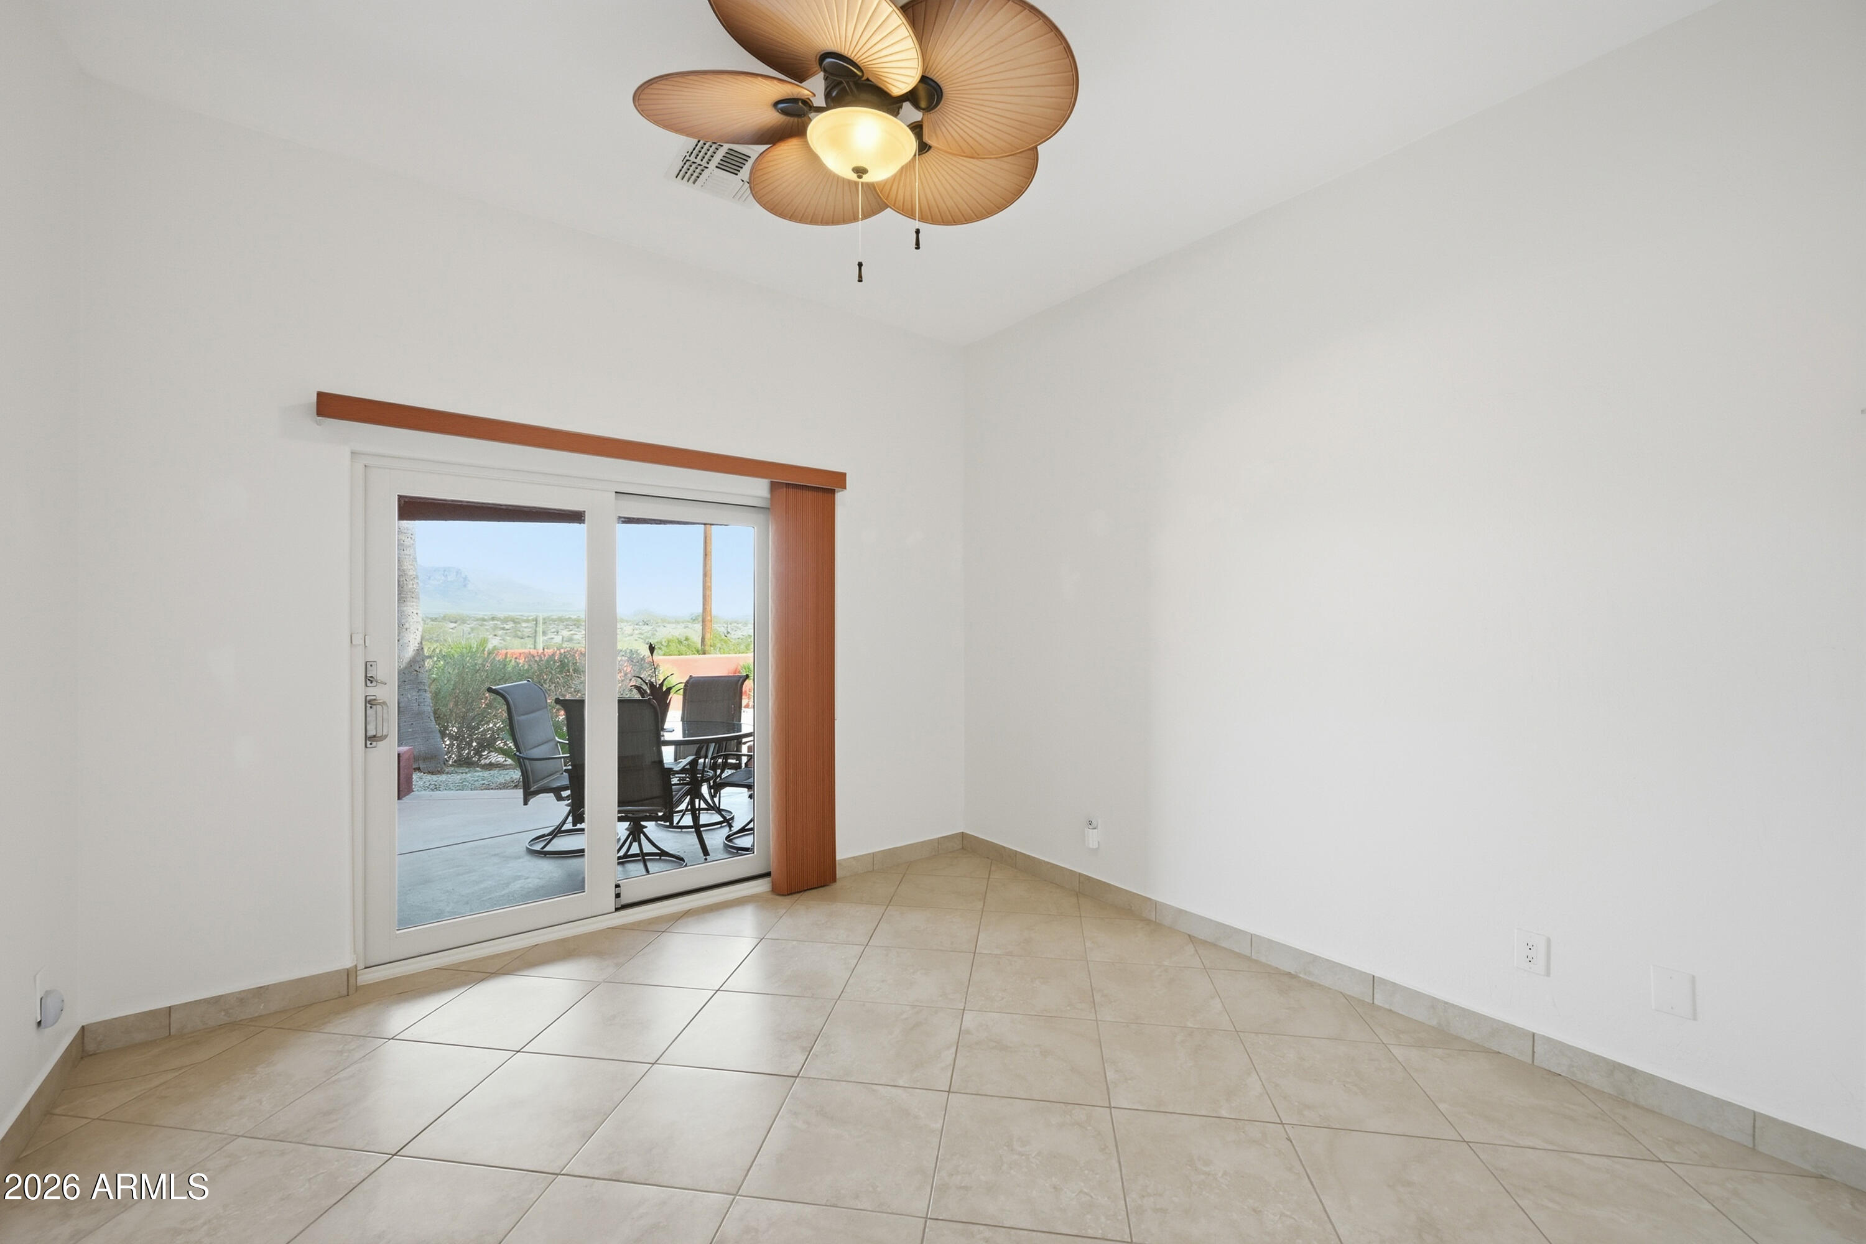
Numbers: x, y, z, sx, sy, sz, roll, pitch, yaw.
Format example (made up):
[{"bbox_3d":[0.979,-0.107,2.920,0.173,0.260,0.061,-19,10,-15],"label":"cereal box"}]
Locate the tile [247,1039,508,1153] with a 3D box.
[{"bbox_3d":[-1.576,1.374,2.115,0.456,0.012,0.456,0,0,8],"label":"tile"}]

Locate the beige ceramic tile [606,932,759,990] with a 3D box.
[{"bbox_3d":[-0.989,1.376,2.952,0.454,0.010,0.454,0,-1,8],"label":"beige ceramic tile"}]

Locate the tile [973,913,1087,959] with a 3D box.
[{"bbox_3d":[0.435,1.388,3.214,0.454,0.010,0.454,0,-1,8],"label":"tile"}]

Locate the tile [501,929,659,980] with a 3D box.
[{"bbox_3d":[-1.442,1.374,3.015,0.454,0.010,0.454,0,-1,8],"label":"tile"}]

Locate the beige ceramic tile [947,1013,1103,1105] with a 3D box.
[{"bbox_3d":[0.310,1.383,2.317,0.456,0.012,0.456,0,0,8],"label":"beige ceramic tile"}]

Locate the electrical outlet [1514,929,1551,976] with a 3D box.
[{"bbox_3d":[1.881,1.036,2.273,0.007,0.120,0.081,1,-1,-37],"label":"electrical outlet"}]

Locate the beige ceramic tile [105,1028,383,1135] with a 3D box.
[{"bbox_3d":[-2.027,1.364,2.174,0.457,0.010,0.457,0,-1,8],"label":"beige ceramic tile"}]

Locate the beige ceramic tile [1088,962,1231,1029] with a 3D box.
[{"bbox_3d":[0.829,1.389,2.709,0.456,0.012,0.456,0,0,8],"label":"beige ceramic tile"}]

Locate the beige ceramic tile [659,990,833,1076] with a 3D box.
[{"bbox_3d":[-0.599,1.376,2.437,0.457,0.010,0.457,0,-1,8],"label":"beige ceramic tile"}]

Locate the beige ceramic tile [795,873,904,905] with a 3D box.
[{"bbox_3d":[-0.411,1.393,3.811,0.456,0.012,0.456,0,0,8],"label":"beige ceramic tile"}]

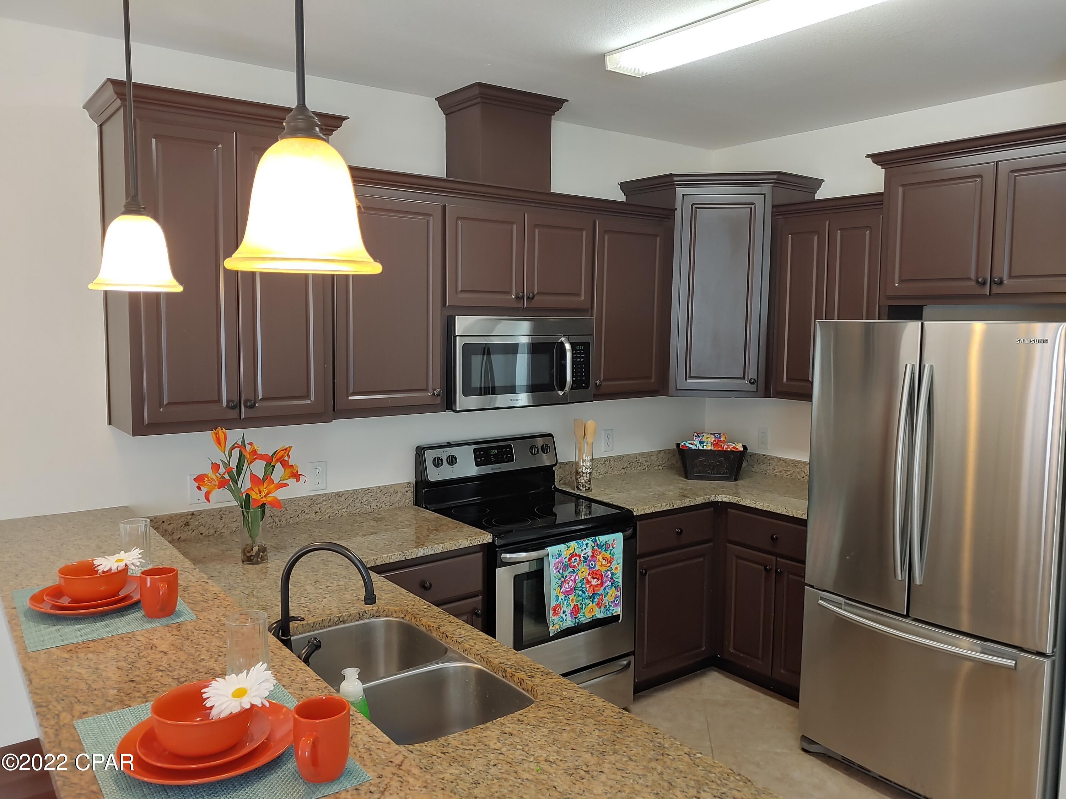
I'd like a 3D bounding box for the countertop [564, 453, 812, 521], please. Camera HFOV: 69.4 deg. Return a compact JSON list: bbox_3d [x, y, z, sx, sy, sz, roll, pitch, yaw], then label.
[{"bbox_3d":[0.939,0.423,3.837,1.241,0.136,1.275,-4,7,-37],"label":"countertop"}]

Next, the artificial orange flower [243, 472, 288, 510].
[{"bbox_3d":[-0.903,0.309,2.600,0.148,0.125,0.095,-2,6,-19],"label":"artificial orange flower"}]

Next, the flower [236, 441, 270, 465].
[{"bbox_3d":[-0.974,0.187,2.680,0.090,0.080,0.110,3,6,26],"label":"flower"}]

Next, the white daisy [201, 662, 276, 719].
[{"bbox_3d":[-0.439,0.438,1.149,0.110,0.035,0.110,8,30,33],"label":"white daisy"}]

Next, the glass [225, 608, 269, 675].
[{"bbox_3d":[-0.520,0.466,1.403,0.071,0.140,0.071,-2,6,-21],"label":"glass"}]

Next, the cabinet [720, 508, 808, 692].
[{"bbox_3d":[1.360,0.914,3.777,0.633,0.840,0.615,-4,7,-38],"label":"cabinet"}]

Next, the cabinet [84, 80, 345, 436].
[{"bbox_3d":[-1.079,-0.443,2.672,0.748,1.065,0.425,-4,7,-38],"label":"cabinet"}]

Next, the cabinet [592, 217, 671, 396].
[{"bbox_3d":[0.396,-0.456,3.923,0.570,0.870,0.341,-4,7,-37],"label":"cabinet"}]

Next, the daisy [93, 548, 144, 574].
[{"bbox_3d":[-0.973,0.379,1.808,0.110,0.030,0.110,7,22,34],"label":"daisy"}]

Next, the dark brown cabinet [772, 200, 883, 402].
[{"bbox_3d":[1.512,-0.458,3.734,0.351,0.935,0.594,-4,7,-37],"label":"dark brown cabinet"}]

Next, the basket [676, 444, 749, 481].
[{"bbox_3d":[0.955,0.337,4.125,0.355,0.165,0.210,1,5,11],"label":"basket"}]

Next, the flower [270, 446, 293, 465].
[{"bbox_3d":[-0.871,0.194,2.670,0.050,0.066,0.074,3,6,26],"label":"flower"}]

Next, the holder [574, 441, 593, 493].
[{"bbox_3d":[0.252,0.332,3.828,0.085,0.250,0.085,1,6,4],"label":"holder"}]

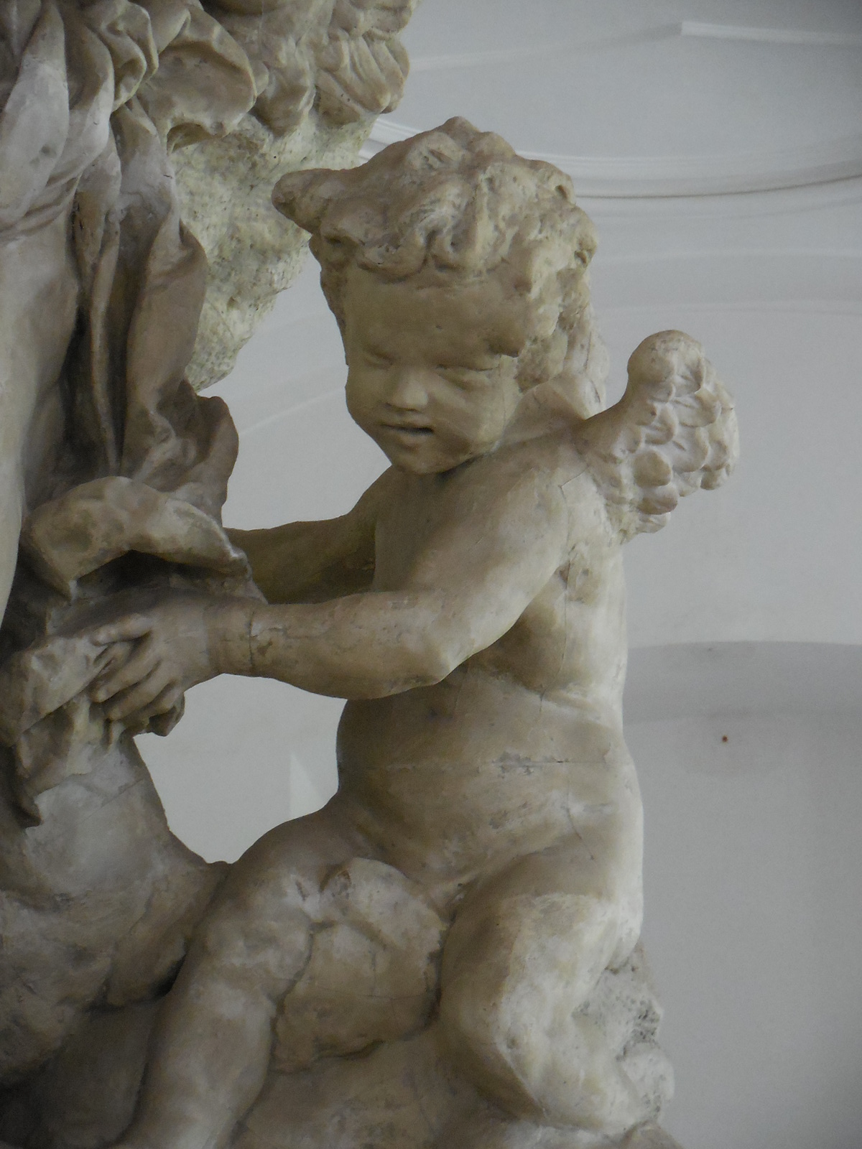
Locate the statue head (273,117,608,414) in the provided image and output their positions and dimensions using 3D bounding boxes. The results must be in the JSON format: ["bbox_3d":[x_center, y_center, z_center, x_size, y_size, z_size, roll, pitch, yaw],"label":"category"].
[{"bbox_3d":[0.009,-0.229,3.500,0.245,0.275,0.270,10,13,23],"label":"statue head"}]

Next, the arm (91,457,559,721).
[{"bbox_3d":[-0.080,0.015,3.420,0.375,0.200,0.150,1,-9,-8],"label":"arm"}]

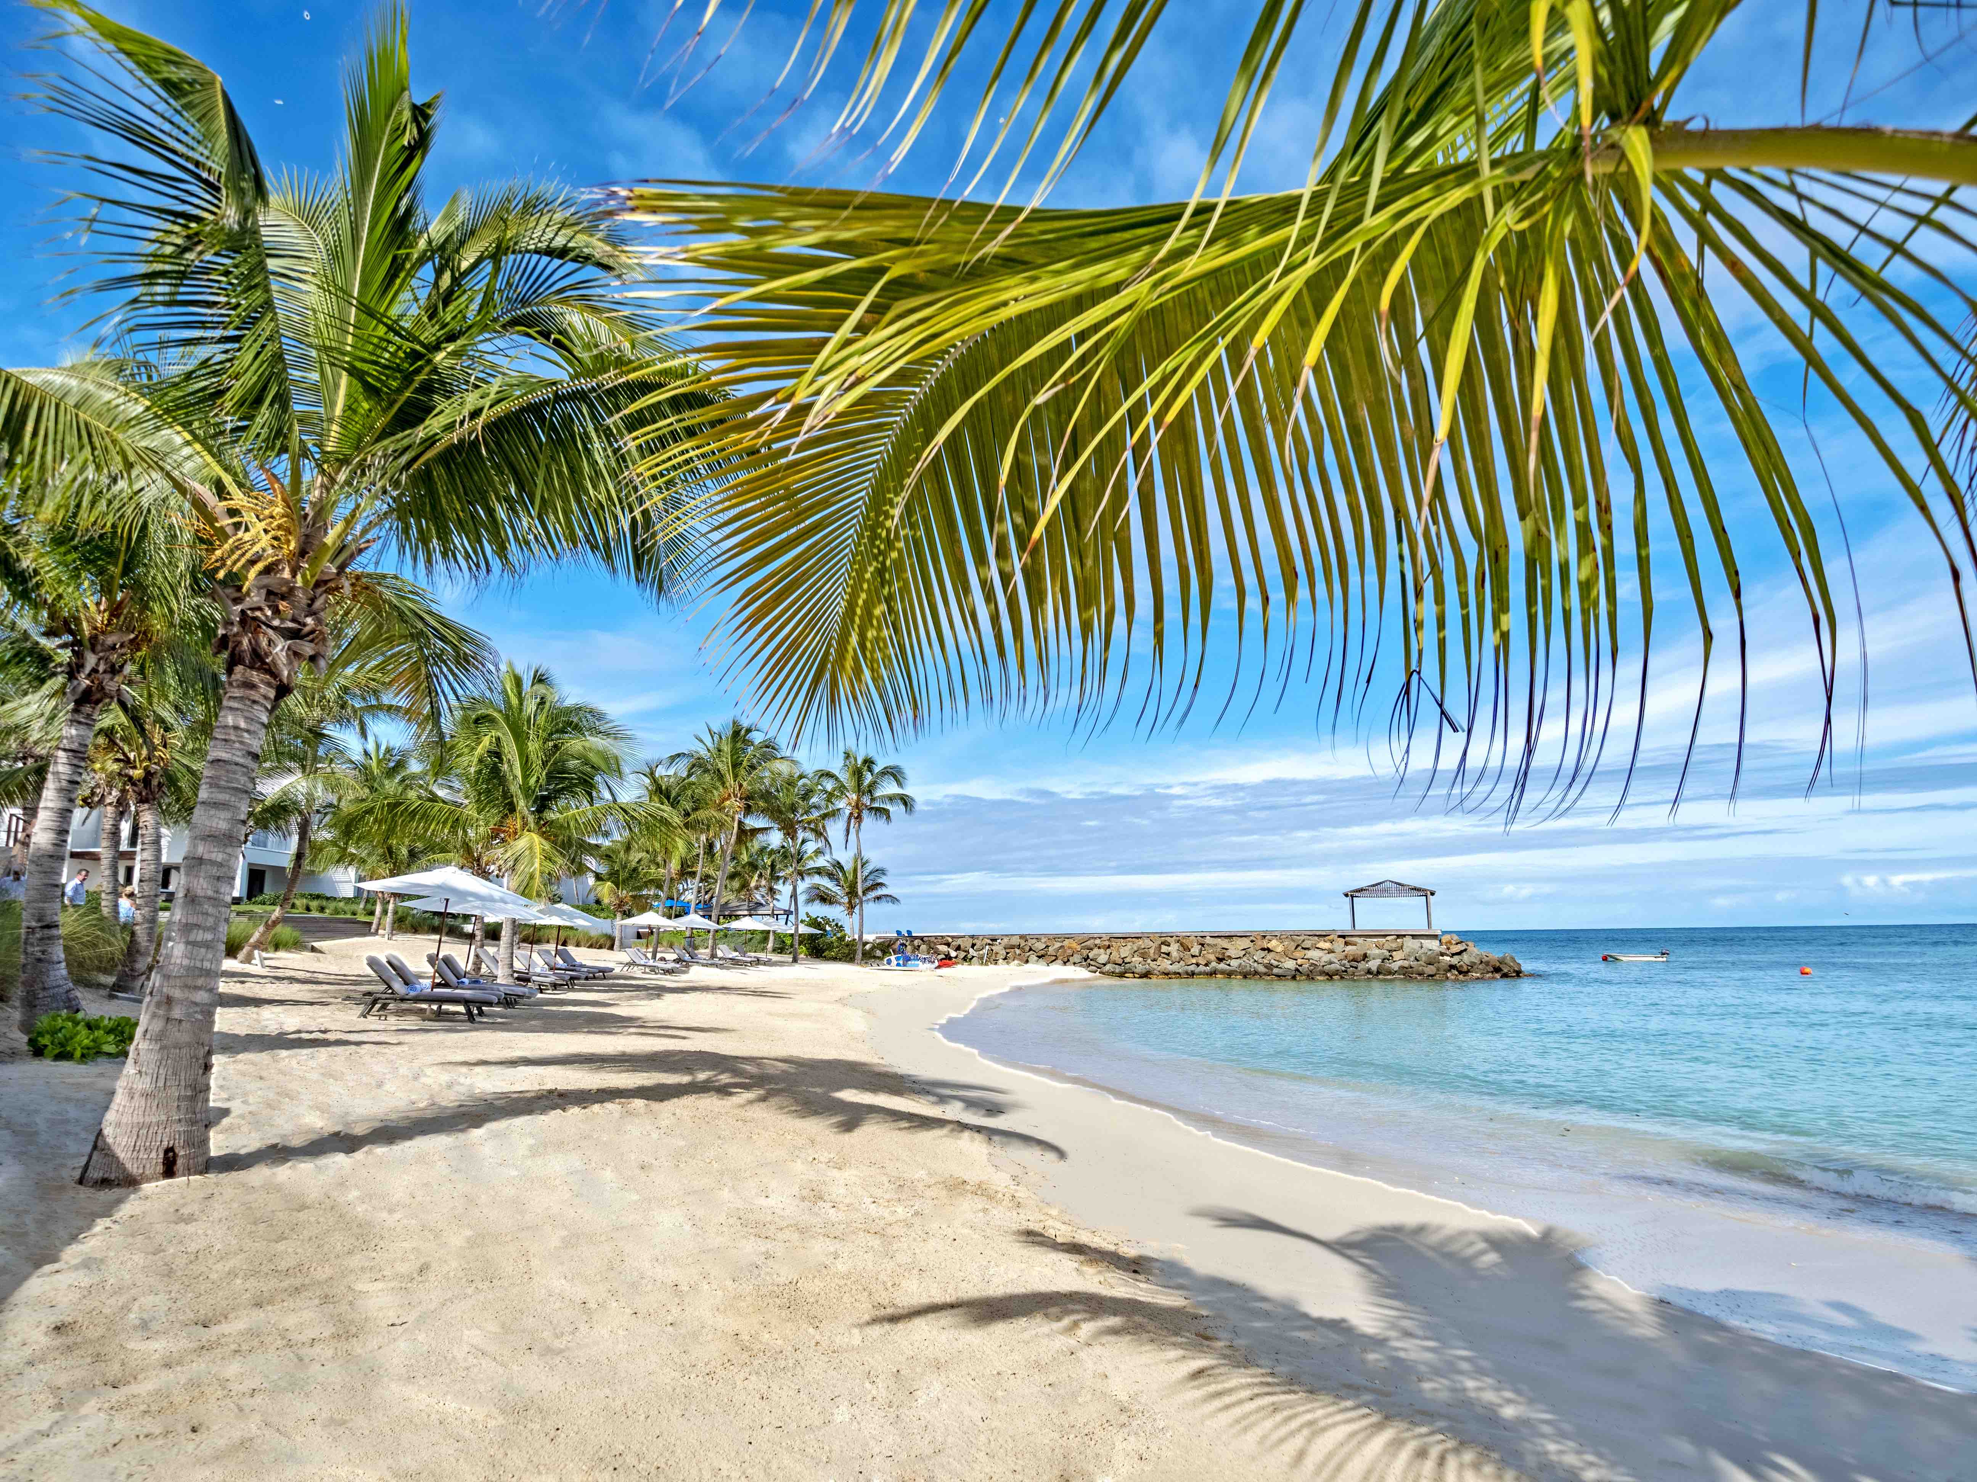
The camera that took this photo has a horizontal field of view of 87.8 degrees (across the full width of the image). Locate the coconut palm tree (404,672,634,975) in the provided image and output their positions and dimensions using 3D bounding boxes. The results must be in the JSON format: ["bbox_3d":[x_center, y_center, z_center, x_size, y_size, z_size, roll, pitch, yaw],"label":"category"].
[{"bbox_3d":[-11.726,2.132,25.800,6.200,8.030,6.200,-1,-11,0],"label":"coconut palm tree"}]

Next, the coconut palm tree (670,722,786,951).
[{"bbox_3d":[-11.500,4.259,45.499,5.253,10.455,5.253,-1,-11,0],"label":"coconut palm tree"}]

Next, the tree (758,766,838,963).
[{"bbox_3d":[-9.098,5.875,49.265,4.182,9.283,4.182,-1,-11,0],"label":"tree"}]

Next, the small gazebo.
[{"bbox_3d":[23.828,9.815,61.000,5.300,2.990,5.100,-5,-12,22],"label":"small gazebo"}]

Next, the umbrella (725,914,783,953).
[{"bbox_3d":[-12.825,10.734,55.267,2.800,2.500,2.800,2,-11,-14],"label":"umbrella"}]

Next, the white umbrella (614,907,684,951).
[{"bbox_3d":[-14.756,8.732,44.767,2.800,2.500,2.800,2,-11,-14],"label":"white umbrella"}]

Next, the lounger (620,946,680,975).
[{"bbox_3d":[-11.800,7.643,35.700,1.900,0.850,0.700,-1,-11,2],"label":"lounger"}]

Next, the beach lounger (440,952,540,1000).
[{"bbox_3d":[-10.919,5.223,22.500,1.970,0.930,0.700,2,-11,-14],"label":"beach lounger"}]

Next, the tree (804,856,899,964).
[{"bbox_3d":[-7.143,8.707,53.819,4.875,5.352,4.875,-1,-11,0],"label":"tree"}]

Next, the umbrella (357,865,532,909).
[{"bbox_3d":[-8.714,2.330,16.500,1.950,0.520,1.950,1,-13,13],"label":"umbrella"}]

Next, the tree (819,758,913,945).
[{"bbox_3d":[-6.143,5.646,50.325,4.886,10.321,4.886,-1,-11,0],"label":"tree"}]

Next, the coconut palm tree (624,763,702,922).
[{"bbox_3d":[-17.101,6.290,53.500,5.600,10.060,5.600,-1,-11,0],"label":"coconut palm tree"}]

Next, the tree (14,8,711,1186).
[{"bbox_3d":[-4.704,-1.402,6.930,4.779,8.094,4.779,-1,-11,0],"label":"tree"}]

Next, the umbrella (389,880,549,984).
[{"bbox_3d":[-11.024,4.292,21.865,2.800,2.520,2.800,2,-11,-14],"label":"umbrella"}]

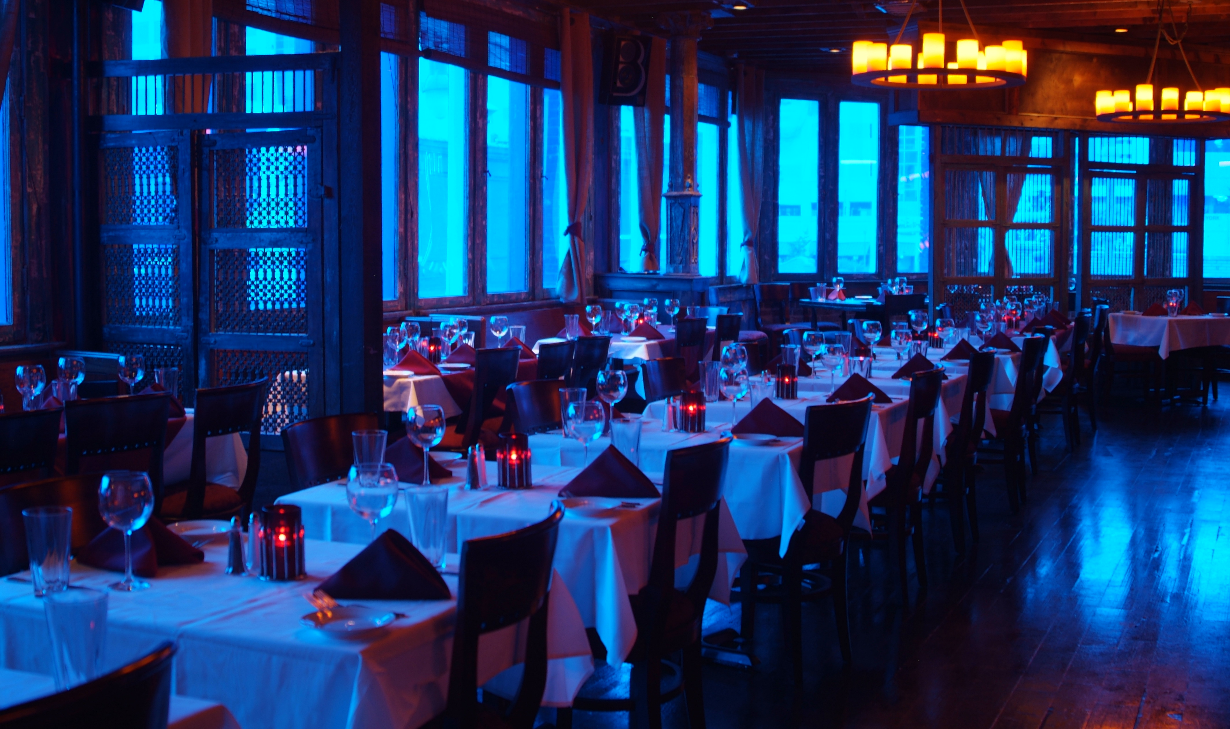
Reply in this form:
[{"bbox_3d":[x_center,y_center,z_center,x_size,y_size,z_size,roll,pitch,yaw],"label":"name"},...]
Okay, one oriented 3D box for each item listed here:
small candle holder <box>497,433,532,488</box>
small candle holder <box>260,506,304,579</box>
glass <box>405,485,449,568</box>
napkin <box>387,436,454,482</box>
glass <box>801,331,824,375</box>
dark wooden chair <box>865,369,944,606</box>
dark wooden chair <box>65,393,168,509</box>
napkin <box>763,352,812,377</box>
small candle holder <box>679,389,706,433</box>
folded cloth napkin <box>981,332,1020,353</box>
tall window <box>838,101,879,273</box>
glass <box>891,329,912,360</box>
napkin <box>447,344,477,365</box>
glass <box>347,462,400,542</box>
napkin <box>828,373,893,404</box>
[{"bbox_3d":[-0.254,0.242,3.661,0.085,0.136,0.085,0,5,0],"label":"small candle holder"},{"bbox_3d":[-0.617,0.331,2.669,0.091,0.125,0.091,1,5,0],"label":"small candle holder"},{"bbox_3d":[-0.377,0.333,2.924,0.089,0.157,0.089,0,5,0],"label":"glass"},{"bbox_3d":[-0.588,0.258,4.031,0.261,0.118,0.150,2,5,25],"label":"napkin"},{"bbox_3d":[0.973,-0.048,7.017,0.107,0.218,0.107,2,5,25],"label":"glass"},{"bbox_3d":[0.993,0.451,5.678,0.520,0.870,0.430,2,5,25],"label":"dark wooden chair"},{"bbox_3d":[-1.822,0.531,4.750,0.520,0.870,0.430,2,5,25],"label":"dark wooden chair"},{"bbox_3d":[0.775,-0.008,6.483,0.235,0.115,0.160,2,5,10],"label":"napkin"},{"bbox_3d":[0.269,0.161,4.985,0.093,0.132,0.093,1,5,3],"label":"small candle holder"},{"bbox_3d":[2.261,-0.141,8.420,0.240,0.120,0.190,2,5,25],"label":"folded cloth napkin"},{"bbox_3d":[2.708,-1.979,16.000,0.530,1.926,0.080,-2,5,-18],"label":"tall window"},{"bbox_3d":[1.322,-0.054,6.629,0.099,0.211,0.099,2,5,25],"label":"glass"},{"bbox_3d":[-0.697,-0.051,6.750,0.240,0.115,0.155,1,5,5],"label":"napkin"},{"bbox_3d":[-0.454,0.287,2.708,0.099,0.211,0.099,0,5,0],"label":"glass"},{"bbox_3d":[1.032,0.092,5.955,0.275,0.122,0.160,3,6,30],"label":"napkin"}]

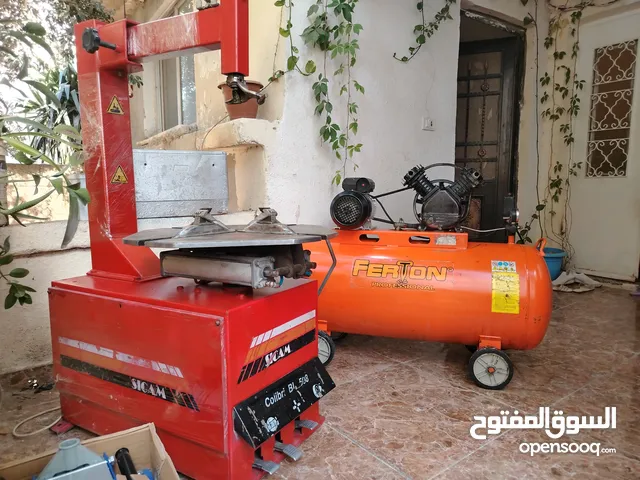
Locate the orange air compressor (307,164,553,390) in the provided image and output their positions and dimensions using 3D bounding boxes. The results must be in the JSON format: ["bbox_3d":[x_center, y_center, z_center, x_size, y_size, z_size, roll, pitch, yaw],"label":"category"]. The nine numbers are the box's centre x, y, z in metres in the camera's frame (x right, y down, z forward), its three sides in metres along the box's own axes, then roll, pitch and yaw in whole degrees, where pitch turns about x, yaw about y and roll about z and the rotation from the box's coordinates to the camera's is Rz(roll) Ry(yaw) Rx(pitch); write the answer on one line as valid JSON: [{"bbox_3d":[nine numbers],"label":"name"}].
[{"bbox_3d":[0.385,0.116,1.970,1.162,0.886,0.437,2,7,18],"label":"orange air compressor"}]

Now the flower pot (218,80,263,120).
[{"bbox_3d":[-0.445,-0.785,2.496,0.253,0.197,0.253,0,6,0],"label":"flower pot"}]

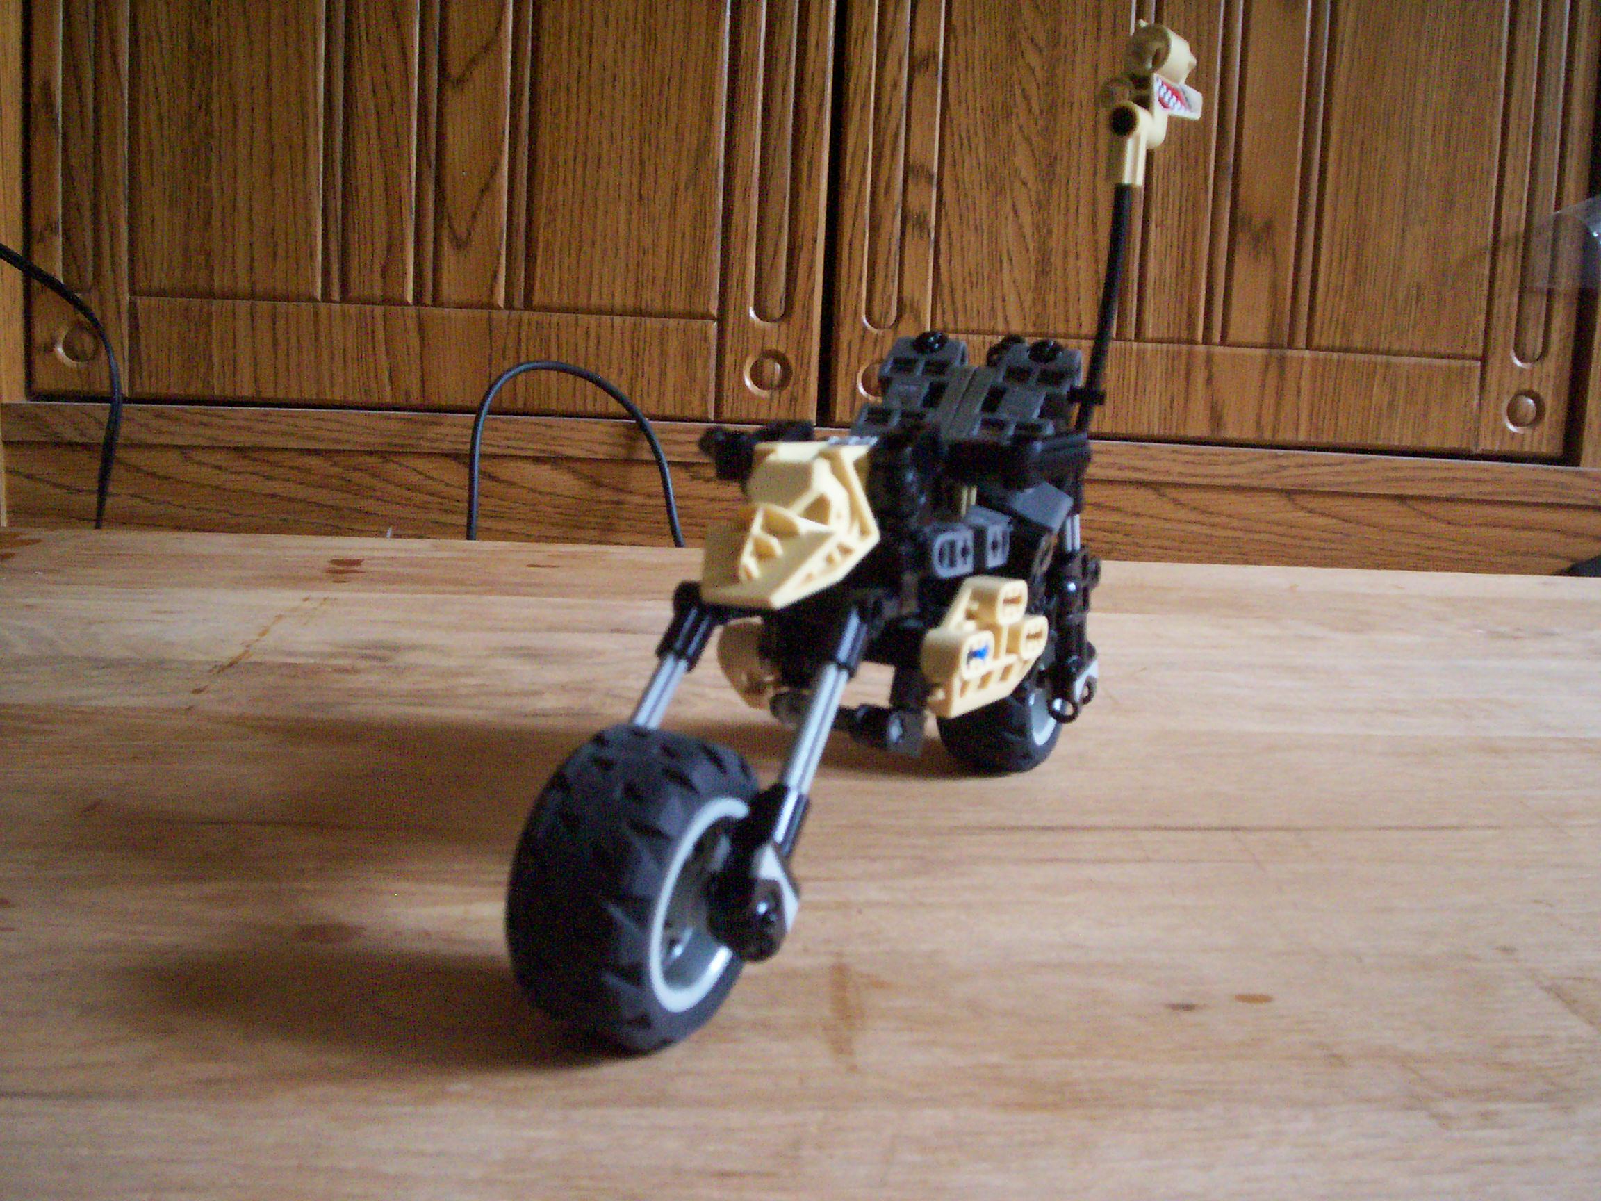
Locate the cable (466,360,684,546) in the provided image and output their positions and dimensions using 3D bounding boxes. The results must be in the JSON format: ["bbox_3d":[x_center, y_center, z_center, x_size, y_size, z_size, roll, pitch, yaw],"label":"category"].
[{"bbox_3d":[-0.132,-0.086,0.970,0.119,0.103,0.045,2,11,-3],"label":"cable"}]

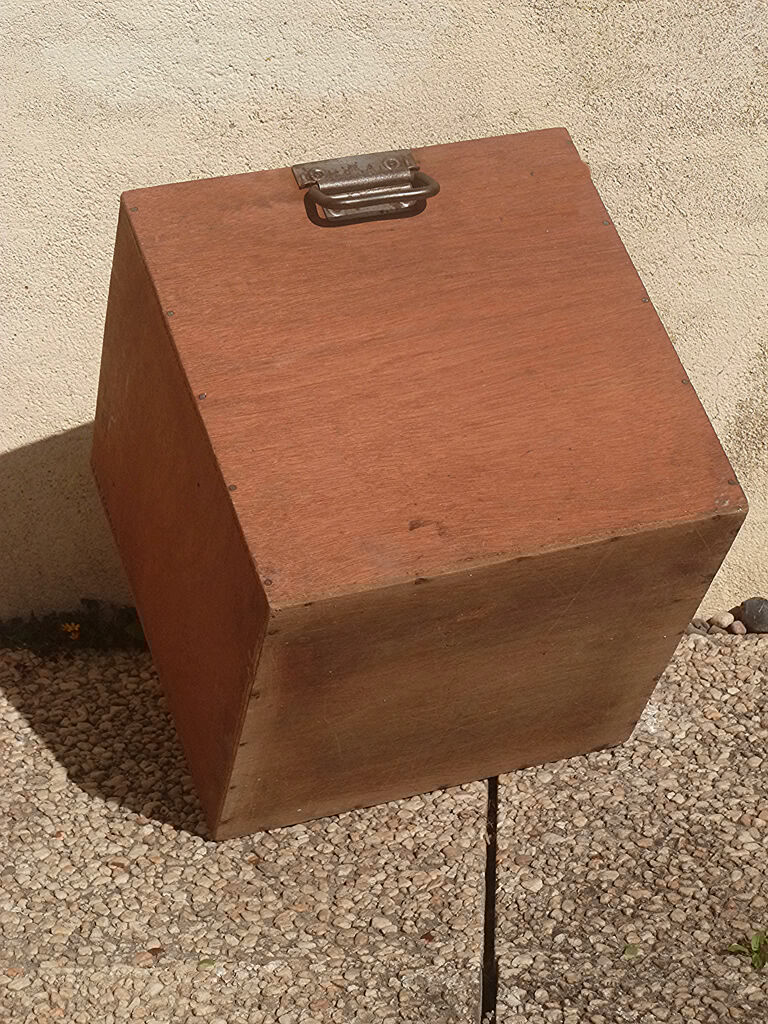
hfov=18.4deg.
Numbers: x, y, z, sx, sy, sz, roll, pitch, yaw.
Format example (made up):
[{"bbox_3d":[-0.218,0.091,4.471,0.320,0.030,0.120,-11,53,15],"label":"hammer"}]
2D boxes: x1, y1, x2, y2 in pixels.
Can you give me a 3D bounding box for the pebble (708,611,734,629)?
[{"bbox_3d":[0.354,0.113,2.480,0.027,0.018,0.021,-4,21,0],"label":"pebble"}]

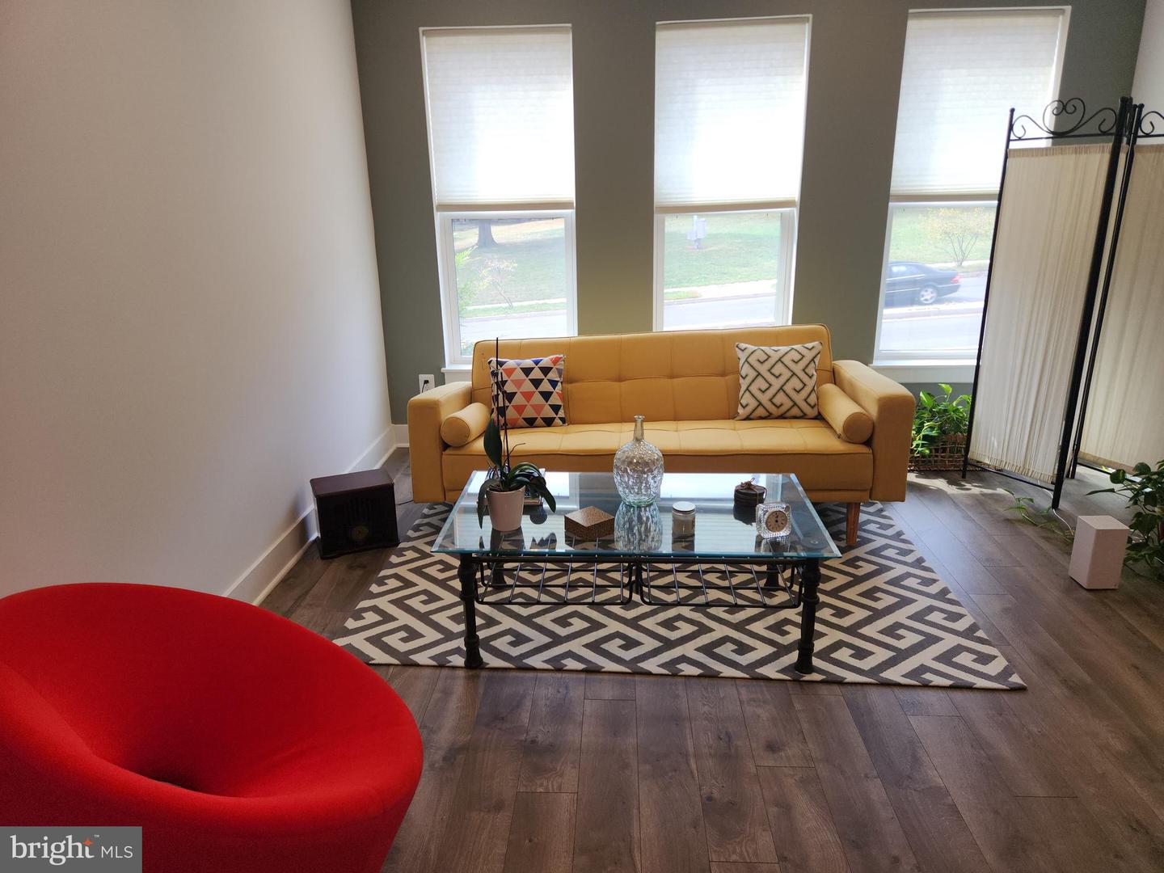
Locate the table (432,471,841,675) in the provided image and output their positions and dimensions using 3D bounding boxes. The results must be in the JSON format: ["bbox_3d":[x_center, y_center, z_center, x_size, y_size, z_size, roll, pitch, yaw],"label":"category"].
[{"bbox_3d":[0.174,0.453,2.674,1.215,0.450,0.710,0,17,4],"label":"table"}]

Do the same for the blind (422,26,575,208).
[{"bbox_3d":[-0.449,-1.751,4.316,0.790,0.945,0.050,0,17,3],"label":"blind"}]

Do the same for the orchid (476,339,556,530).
[{"bbox_3d":[-0.216,-0.002,2.399,0.255,0.605,0.200,0,17,3],"label":"orchid"}]

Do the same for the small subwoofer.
[{"bbox_3d":[-1.010,0.335,3.429,0.335,0.290,0.235,-9,19,-24],"label":"small subwoofer"}]

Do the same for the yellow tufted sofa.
[{"bbox_3d":[0.322,-0.027,3.628,2.070,0.800,0.885,0,17,3],"label":"yellow tufted sofa"}]

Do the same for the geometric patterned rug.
[{"bbox_3d":[0.305,0.525,3.197,2.220,0.010,1.560,0,17,4],"label":"geometric patterned rug"}]

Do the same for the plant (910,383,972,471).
[{"bbox_3d":[1.980,-0.088,4.300,0.490,0.460,0.390,0,17,3],"label":"plant"}]

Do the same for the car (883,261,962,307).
[{"bbox_3d":[10.102,-5.156,26.304,4.850,1.440,1.820,-6,17,1],"label":"car"}]

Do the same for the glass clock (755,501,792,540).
[{"bbox_3d":[0.583,0.252,2.374,0.098,0.106,0.050,-4,17,-9],"label":"glass clock"}]

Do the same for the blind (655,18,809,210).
[{"bbox_3d":[0.805,-1.745,4.258,0.790,0.950,0.050,0,17,3],"label":"blind"}]

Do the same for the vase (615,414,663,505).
[{"bbox_3d":[0.194,0.076,2.629,0.168,0.304,0.168,0,17,3],"label":"vase"}]

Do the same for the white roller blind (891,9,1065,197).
[{"bbox_3d":[2.120,-1.770,4.188,0.790,0.945,0.050,0,17,3],"label":"white roller blind"}]

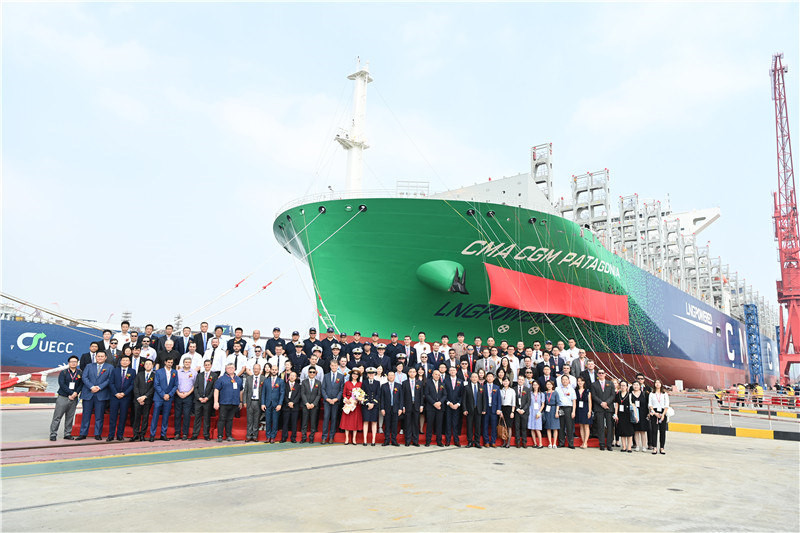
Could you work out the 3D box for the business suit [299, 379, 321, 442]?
[{"bbox_3d":[-2.086,3.292,12.341,0.460,1.396,0.330,4,-12,-8],"label":"business suit"}]

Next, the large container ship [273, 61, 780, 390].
[{"bbox_3d":[105.907,20.590,205.100,51.000,68.500,366.000,-9,-16,40],"label":"large container ship"}]

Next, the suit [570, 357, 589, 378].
[{"bbox_3d":[5.048,3.280,14.742,0.520,1.530,0.360,0,-11,9],"label":"suit"}]

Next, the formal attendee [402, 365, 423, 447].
[{"bbox_3d":[0.302,3.244,12.380,0.490,1.767,0.320,2,-11,-1],"label":"formal attendee"}]

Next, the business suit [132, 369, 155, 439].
[{"bbox_3d":[-5.867,3.144,12.192,0.480,1.450,0.290,5,-13,-14],"label":"business suit"}]

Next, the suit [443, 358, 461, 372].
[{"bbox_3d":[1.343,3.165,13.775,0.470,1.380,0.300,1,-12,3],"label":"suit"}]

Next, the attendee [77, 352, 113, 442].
[{"bbox_3d":[-6.475,2.737,11.401,0.620,1.830,0.370,7,-13,-23],"label":"attendee"}]

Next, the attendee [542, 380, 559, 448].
[{"bbox_3d":[3.585,3.510,12.700,0.420,1.555,0.290,1,-11,6],"label":"attendee"}]

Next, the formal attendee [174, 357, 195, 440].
[{"bbox_3d":[-4.908,3.011,12.182,0.490,1.792,0.360,5,-12,-16],"label":"formal attendee"}]

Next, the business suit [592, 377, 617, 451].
[{"bbox_3d":[4.840,3.489,12.650,0.580,1.606,0.350,0,-11,8],"label":"business suit"}]

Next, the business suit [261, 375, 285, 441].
[{"bbox_3d":[-2.893,3.205,12.122,0.520,1.426,0.320,4,-12,-10],"label":"business suit"}]

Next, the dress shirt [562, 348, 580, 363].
[{"bbox_3d":[4.835,2.582,14.831,0.500,0.680,0.280,-1,-12,16],"label":"dress shirt"}]

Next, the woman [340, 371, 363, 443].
[{"bbox_3d":[-1.062,3.186,12.198,0.540,1.690,0.420,3,-12,-5],"label":"woman"}]

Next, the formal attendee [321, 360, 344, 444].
[{"bbox_3d":[-1.580,3.116,12.301,0.520,1.862,0.360,3,-12,-7],"label":"formal attendee"}]

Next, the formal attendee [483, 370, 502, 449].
[{"bbox_3d":[2.171,3.416,12.772,0.470,1.720,0.330,-1,-12,15],"label":"formal attendee"}]

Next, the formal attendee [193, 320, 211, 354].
[{"bbox_3d":[-5.130,2.326,13.720,0.520,1.770,0.330,6,-12,-17],"label":"formal attendee"}]

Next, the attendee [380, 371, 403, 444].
[{"bbox_3d":[-0.197,3.284,12.350,0.500,1.649,0.320,2,-11,-2],"label":"attendee"}]

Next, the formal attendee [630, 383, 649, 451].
[{"bbox_3d":[5.535,3.428,12.329,0.430,1.560,0.280,-2,-13,14],"label":"formal attendee"}]

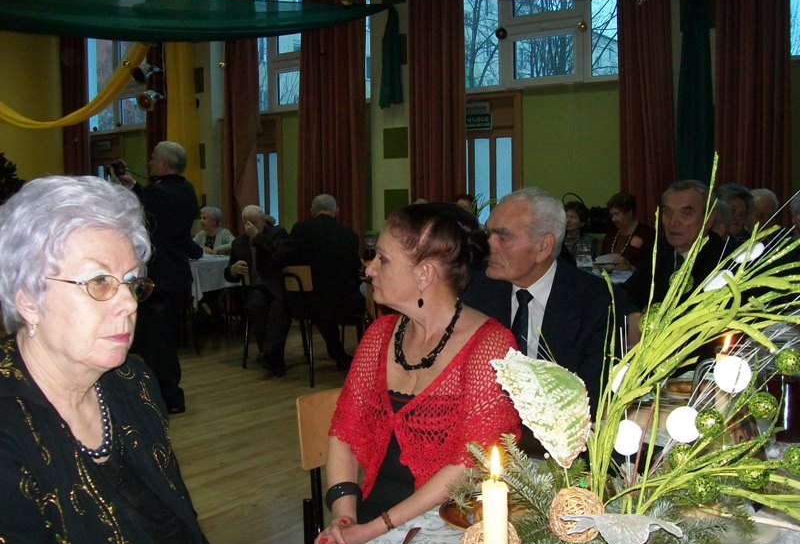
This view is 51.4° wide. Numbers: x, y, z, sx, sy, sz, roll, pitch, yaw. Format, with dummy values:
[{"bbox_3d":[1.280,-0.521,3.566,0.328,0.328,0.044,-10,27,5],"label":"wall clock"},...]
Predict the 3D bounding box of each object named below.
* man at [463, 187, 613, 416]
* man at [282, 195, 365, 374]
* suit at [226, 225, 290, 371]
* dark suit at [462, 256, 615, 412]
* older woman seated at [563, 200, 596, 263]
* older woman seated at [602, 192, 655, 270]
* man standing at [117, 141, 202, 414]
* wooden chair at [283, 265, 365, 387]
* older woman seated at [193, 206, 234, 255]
[{"bbox_3d":[0.330,0.430,2.040,0.540,1.270,0.680,2,5,27],"label":"man"},{"bbox_3d":[-0.561,0.119,6.100,0.560,1.340,0.720,0,4,6],"label":"man"},{"bbox_3d":[-1.063,0.203,6.250,0.560,1.080,0.720,0,4,9],"label":"suit"},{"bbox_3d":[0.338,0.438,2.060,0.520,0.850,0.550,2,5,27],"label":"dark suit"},{"bbox_3d":[1.258,0.148,6.000,0.480,1.260,0.680,2,5,30],"label":"older woman seated"},{"bbox_3d":[1.477,0.172,5.450,0.500,1.290,0.700,2,5,30],"label":"older woman seated"},{"bbox_3d":[-1.491,0.027,5.180,0.500,1.680,0.540,1,5,25],"label":"man standing"},{"bbox_3d":[-0.595,0.377,6.000,0.440,0.840,0.480,2,5,34],"label":"wooden chair"},{"bbox_3d":[-1.701,0.061,7.550,0.480,1.260,0.700,1,5,20],"label":"older woman seated"}]

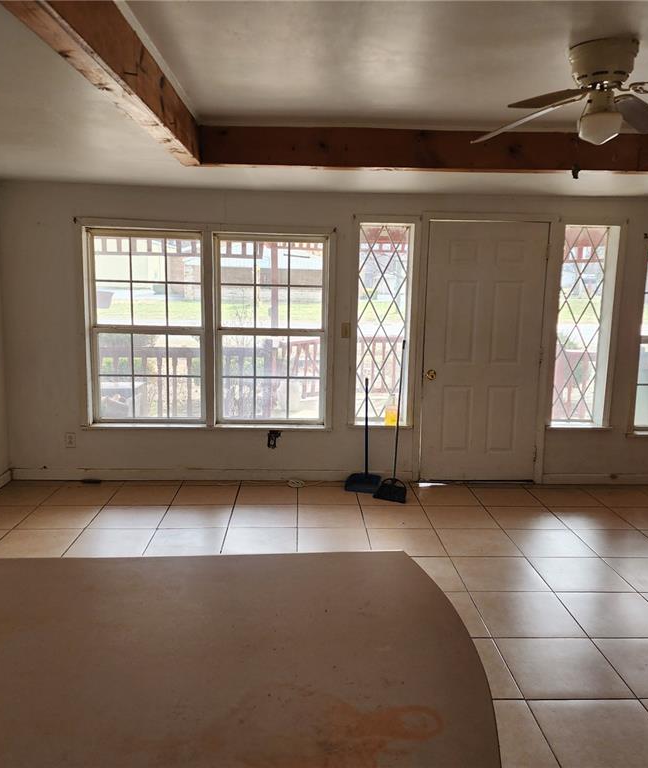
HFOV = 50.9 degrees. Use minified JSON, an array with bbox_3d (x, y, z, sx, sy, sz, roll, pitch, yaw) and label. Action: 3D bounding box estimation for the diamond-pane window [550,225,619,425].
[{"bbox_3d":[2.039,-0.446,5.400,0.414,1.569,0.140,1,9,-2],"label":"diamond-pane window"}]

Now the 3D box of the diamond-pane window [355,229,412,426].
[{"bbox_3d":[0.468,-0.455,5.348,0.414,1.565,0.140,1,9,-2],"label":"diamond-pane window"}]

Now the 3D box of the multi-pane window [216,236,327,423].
[{"bbox_3d":[-0.414,-0.410,5.326,0.858,1.455,0.100,1,9,-2],"label":"multi-pane window"}]

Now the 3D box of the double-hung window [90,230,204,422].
[{"bbox_3d":[-1.365,-0.429,5.293,0.875,1.491,0.100,1,9,-2],"label":"double-hung window"}]

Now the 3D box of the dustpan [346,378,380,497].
[{"bbox_3d":[0.308,0.385,5.235,0.277,0.860,0.229,1,9,-2],"label":"dustpan"}]

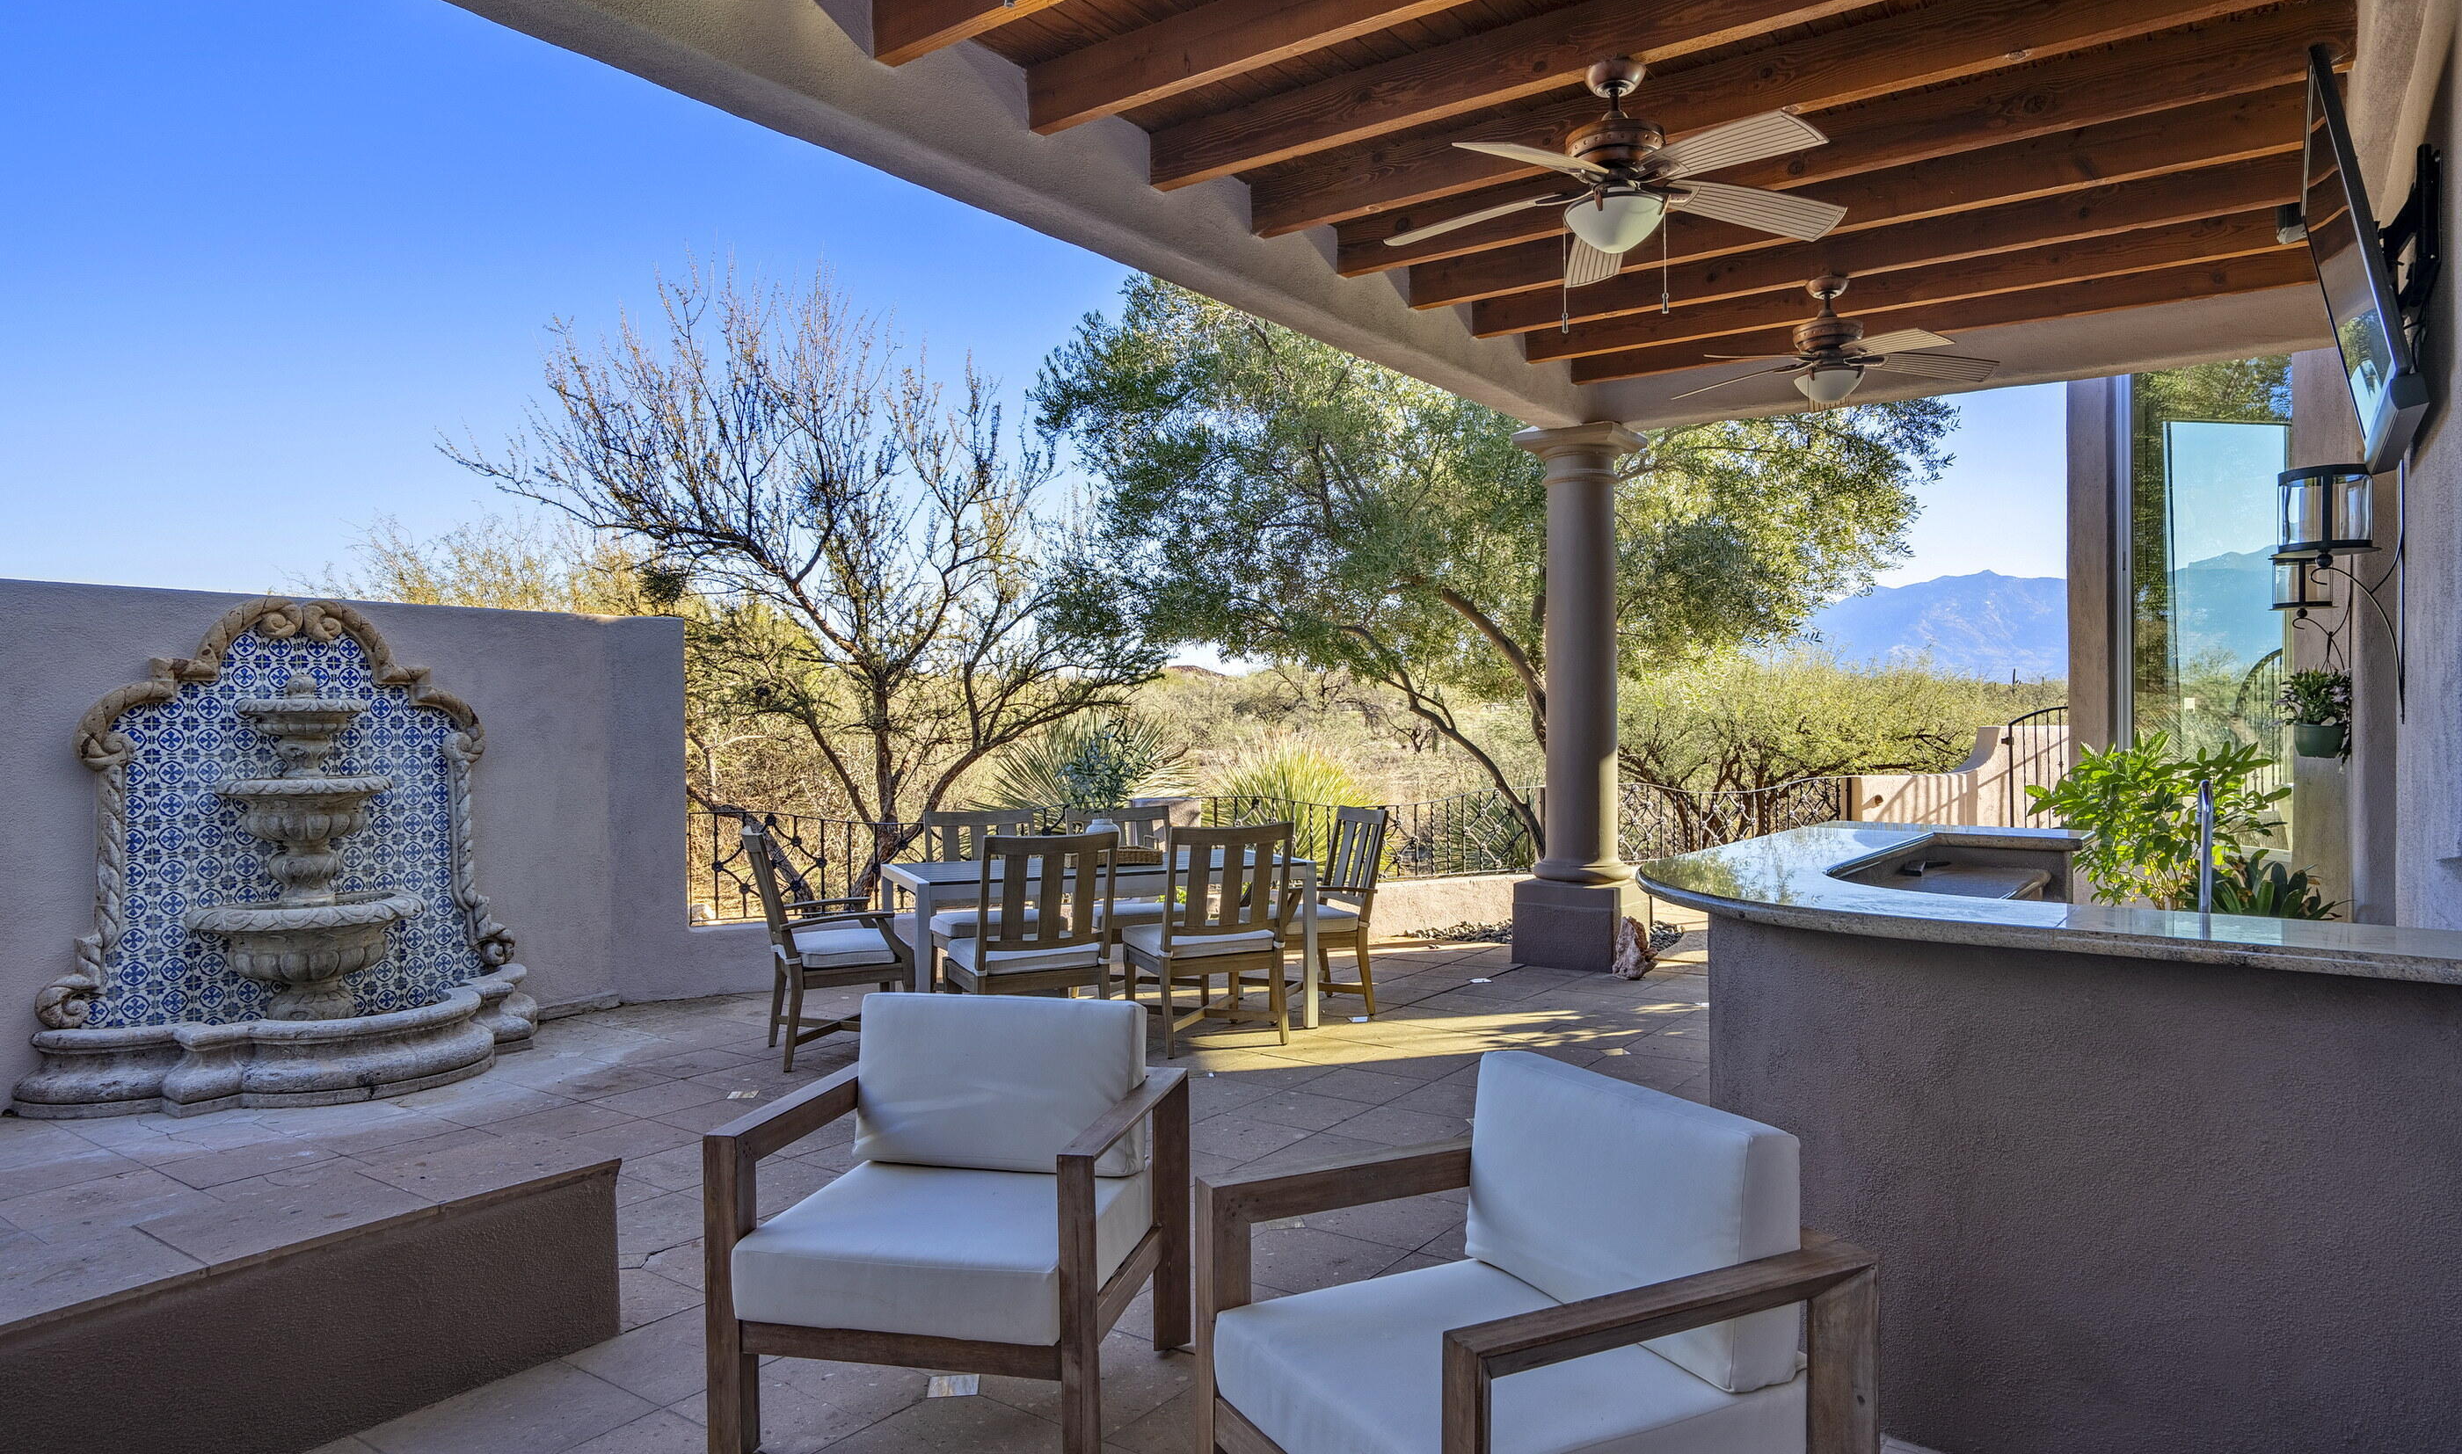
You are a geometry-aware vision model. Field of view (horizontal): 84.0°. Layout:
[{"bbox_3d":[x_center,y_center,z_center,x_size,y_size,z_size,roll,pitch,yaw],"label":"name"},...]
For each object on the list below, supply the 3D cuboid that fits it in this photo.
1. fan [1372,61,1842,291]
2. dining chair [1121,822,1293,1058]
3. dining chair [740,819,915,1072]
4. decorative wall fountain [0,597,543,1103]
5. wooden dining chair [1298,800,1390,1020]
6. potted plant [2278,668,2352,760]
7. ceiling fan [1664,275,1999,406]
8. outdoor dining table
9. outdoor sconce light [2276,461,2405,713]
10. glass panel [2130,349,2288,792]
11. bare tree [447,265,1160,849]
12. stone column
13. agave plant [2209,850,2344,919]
[{"bbox_3d":[1.119,-1.690,4.040,1.390,0.580,1.390,0,0,38],"label":"fan"},{"bbox_3d":[-0.111,0.892,5.996,0.550,0.960,0.600,0,1,-25],"label":"dining chair"},{"bbox_3d":[-1.690,0.894,5.740,0.640,0.960,0.580,0,0,-25],"label":"dining chair"},{"bbox_3d":[-3.449,0.433,5.303,0.820,1.910,1.820,0,1,36],"label":"decorative wall fountain"},{"bbox_3d":[0.385,0.891,6.630,0.640,0.960,0.580,0,0,-23],"label":"wooden dining chair"},{"bbox_3d":[3.843,-0.048,4.850,0.210,0.320,0.210,0,1,37],"label":"potted plant"},{"bbox_3d":[2.457,-1.605,5.640,1.300,0.530,1.280,0,1,37],"label":"ceiling fan"},{"bbox_3d":[-0.585,0.999,6.167,1.810,0.748,0.790,0,1,-25],"label":"outdoor dining table"},{"bbox_3d":[3.336,-0.400,4.157,0.340,0.790,0.320,0,0,38],"label":"outdoor sconce light"},{"bbox_3d":[5.460,-0.735,7.600,0.780,2.600,0.060,0,1,37],"label":"glass panel"},{"bbox_3d":[-3.070,-0.900,9.800,5.100,4.800,4.600,0,0,0],"label":"bare tree"},{"bbox_3d":[2.055,-0.165,8.000,0.600,3.070,0.600,0,0,35],"label":"stone column"},{"bbox_3d":[4.350,0.730,5.700,0.580,0.430,0.600,0,0,-38],"label":"agave plant"}]

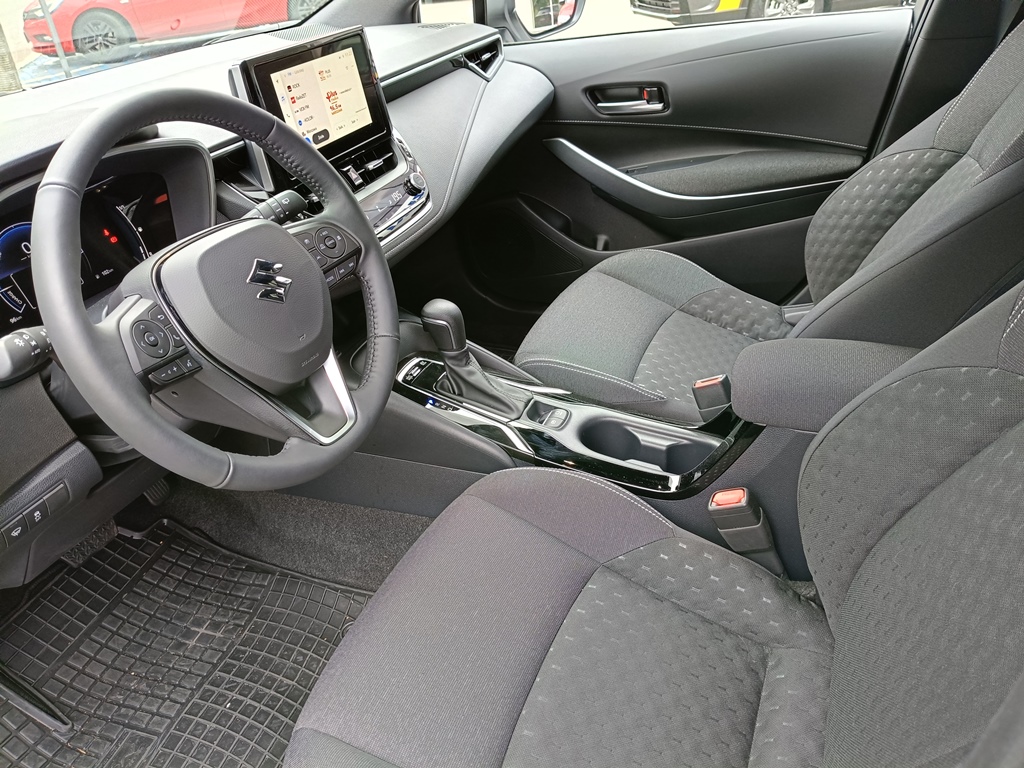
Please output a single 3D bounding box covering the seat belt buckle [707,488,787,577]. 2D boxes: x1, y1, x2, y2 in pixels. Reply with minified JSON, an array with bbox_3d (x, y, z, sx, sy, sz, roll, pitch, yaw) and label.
[{"bbox_3d":[0.285,0.178,0.916,0.047,0.128,0.028,-23,19,37],"label":"seat belt buckle"}]

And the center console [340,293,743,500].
[{"bbox_3d":[0.027,0.006,1.102,0.560,0.240,0.205,9,35,24],"label":"center console"}]

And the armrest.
[{"bbox_3d":[0.401,-0.005,0.891,0.280,0.066,0.155,9,35,24],"label":"armrest"}]

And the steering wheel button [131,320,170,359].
[{"bbox_3d":[-0.288,-0.035,0.611,0.009,0.031,0.029,-13,21,34],"label":"steering wheel button"}]

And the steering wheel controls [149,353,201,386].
[{"bbox_3d":[-0.275,-0.011,0.624,0.013,0.017,0.043,-13,21,34],"label":"steering wheel controls"}]

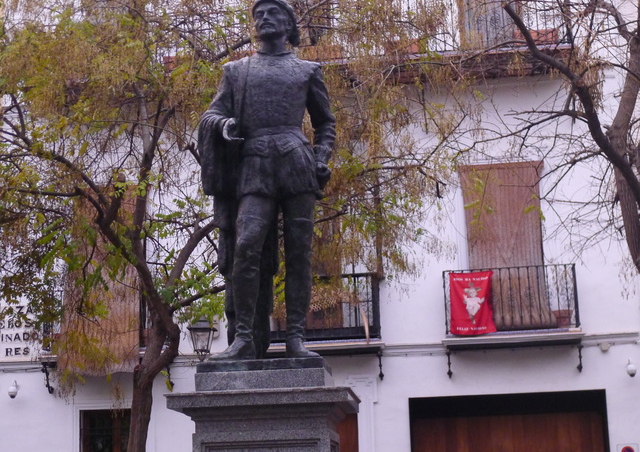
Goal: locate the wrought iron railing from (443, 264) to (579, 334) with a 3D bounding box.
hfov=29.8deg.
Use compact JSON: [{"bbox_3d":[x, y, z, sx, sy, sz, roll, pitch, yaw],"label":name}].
[{"bbox_3d":[2.967,1.157,18.669,2.060,1.000,0.460,-3,-11,6],"label":"wrought iron railing"}]

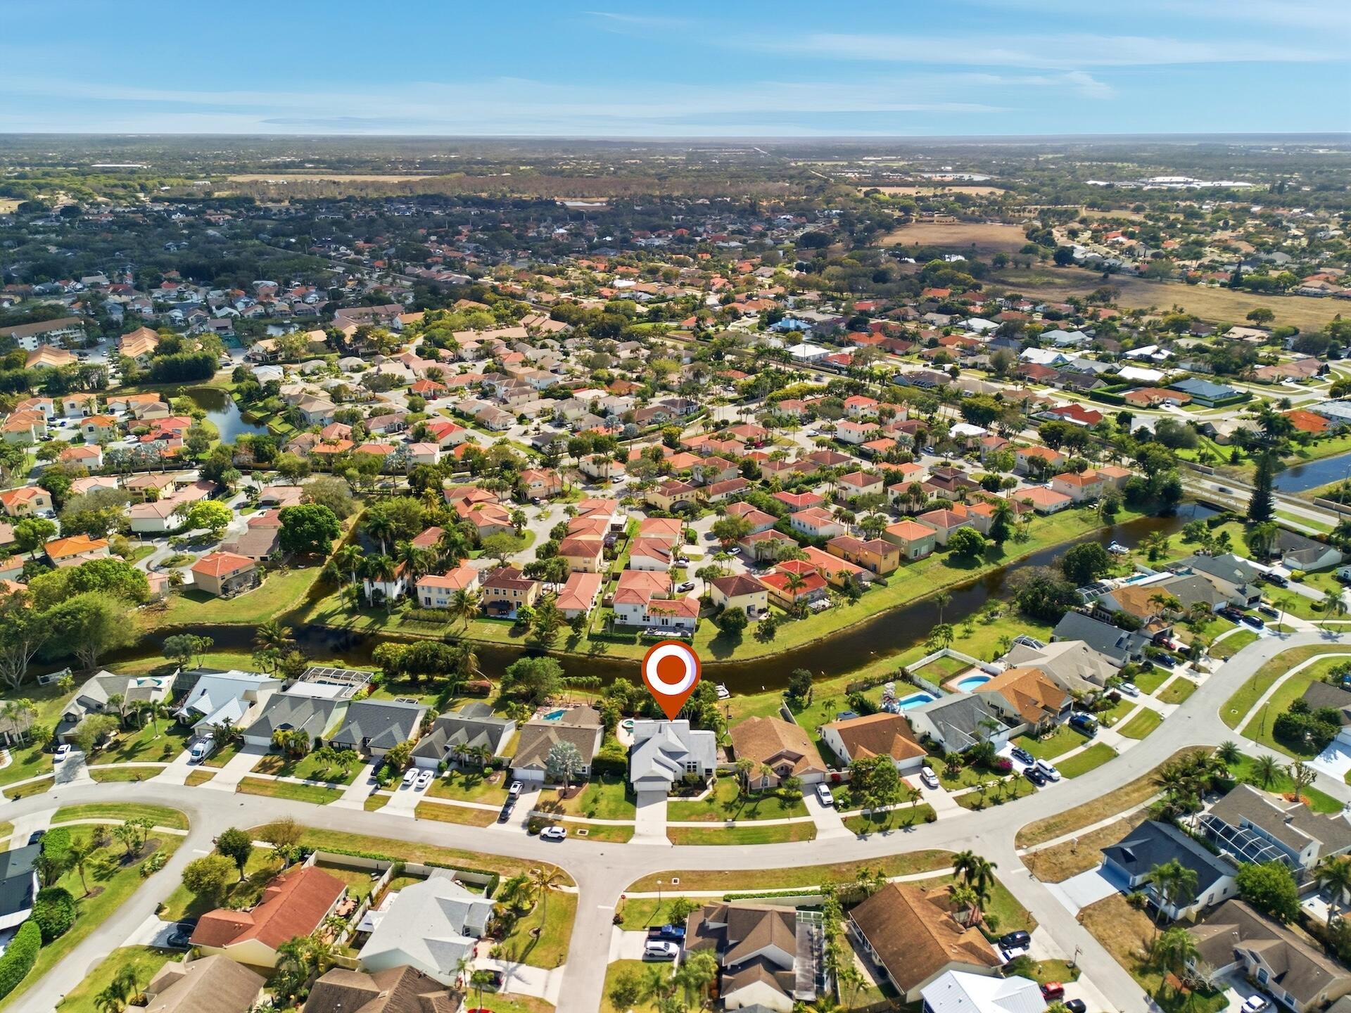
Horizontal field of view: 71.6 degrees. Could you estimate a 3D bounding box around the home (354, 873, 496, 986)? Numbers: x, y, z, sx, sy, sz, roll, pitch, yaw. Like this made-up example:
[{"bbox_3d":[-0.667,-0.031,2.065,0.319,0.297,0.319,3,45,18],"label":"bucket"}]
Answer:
[{"bbox_3d":[-36.218,62.230,138.049,15.240,5.800,13.940,4,22,11],"label":"home"}]

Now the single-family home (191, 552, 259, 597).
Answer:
[{"bbox_3d":[-122.780,17.540,255.520,10.600,7.400,11.400,13,25,29],"label":"single-family home"}]

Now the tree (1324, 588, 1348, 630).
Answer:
[{"bbox_3d":[158.643,25.470,227.129,6.200,7.800,6.200,0,22,0],"label":"tree"}]

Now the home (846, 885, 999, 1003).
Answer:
[{"bbox_3d":[36.161,62.699,136.742,15.800,5.900,15.420,-7,23,-17],"label":"home"}]

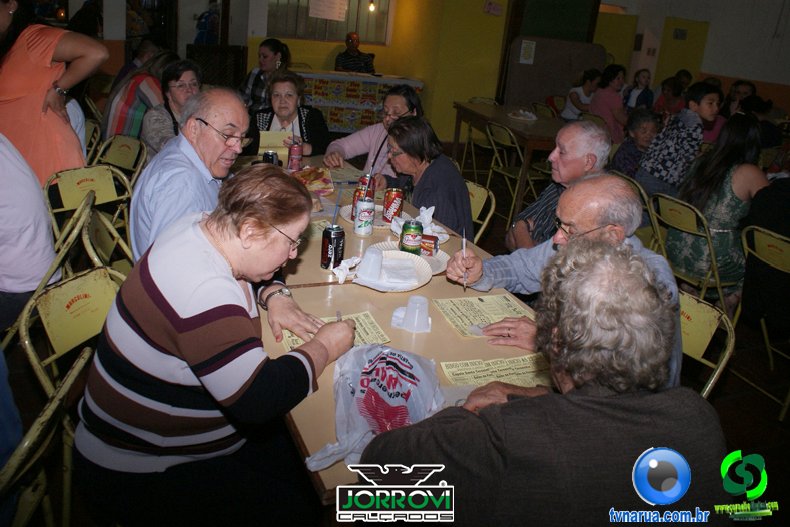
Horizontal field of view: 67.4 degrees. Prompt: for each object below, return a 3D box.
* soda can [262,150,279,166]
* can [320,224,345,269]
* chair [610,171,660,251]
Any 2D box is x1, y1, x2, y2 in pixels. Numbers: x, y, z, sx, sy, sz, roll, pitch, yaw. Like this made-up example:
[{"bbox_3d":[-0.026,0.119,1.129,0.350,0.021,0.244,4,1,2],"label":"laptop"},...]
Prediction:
[{"bbox_3d":[-0.547,-0.427,2.616,0.066,0.122,0.066,6,21,-2],"label":"soda can"},{"bbox_3d":[-0.182,-0.047,1.740,0.066,0.122,0.066,4,21,-2],"label":"can"},{"bbox_3d":[1.446,-0.152,3.558,0.460,0.790,0.400,-5,23,-23],"label":"chair"}]

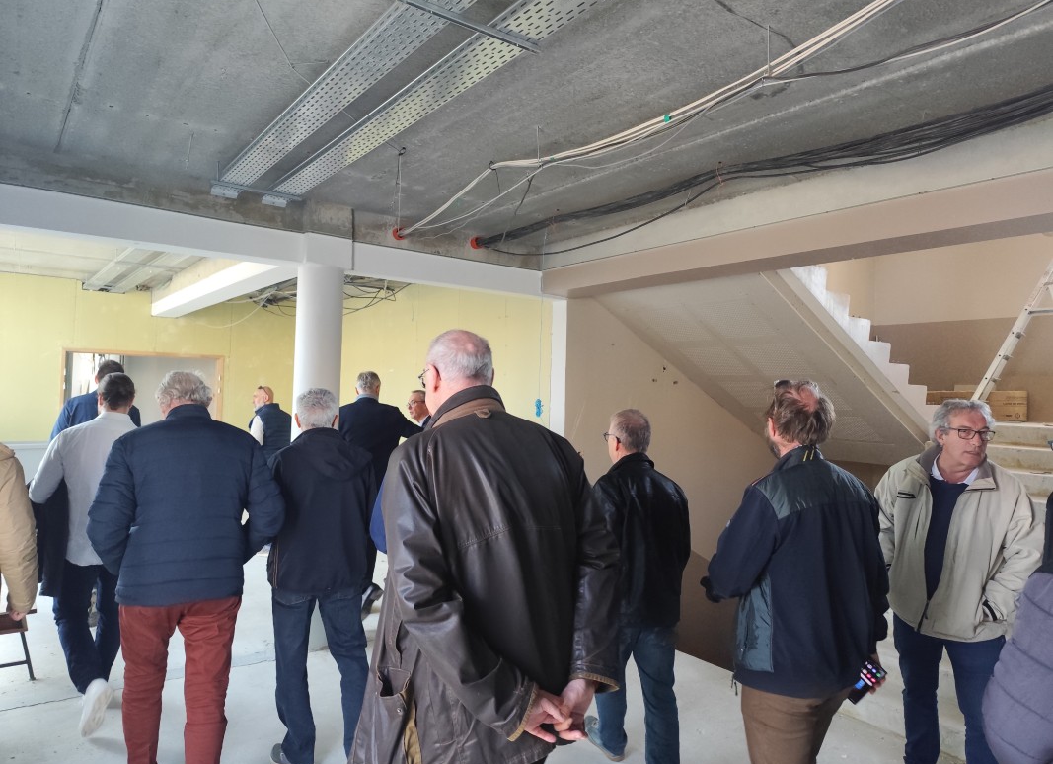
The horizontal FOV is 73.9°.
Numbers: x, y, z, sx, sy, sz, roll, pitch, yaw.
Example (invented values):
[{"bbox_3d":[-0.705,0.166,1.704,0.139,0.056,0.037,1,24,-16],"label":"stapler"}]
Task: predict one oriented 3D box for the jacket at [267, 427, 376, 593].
[{"bbox_3d":[-0.899,0.555,3.050,0.490,0.700,0.320,2,-1,-14],"label":"jacket"}]

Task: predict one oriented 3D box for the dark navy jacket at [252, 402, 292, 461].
[{"bbox_3d":[-2.365,0.526,6.600,0.320,0.680,0.480,1,-1,24],"label":"dark navy jacket"}]

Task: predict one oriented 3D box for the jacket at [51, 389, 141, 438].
[{"bbox_3d":[-2.983,0.421,4.850,0.580,0.780,0.340,2,-1,-33],"label":"jacket"}]

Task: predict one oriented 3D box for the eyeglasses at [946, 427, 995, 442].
[{"bbox_3d":[1.739,0.206,2.765,0.142,0.043,0.140,4,-1,0],"label":"eyeglasses"}]

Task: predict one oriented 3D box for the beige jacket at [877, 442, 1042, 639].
[{"bbox_3d":[1.755,0.639,2.840,0.390,0.740,0.610,2,-1,-35],"label":"beige jacket"}]

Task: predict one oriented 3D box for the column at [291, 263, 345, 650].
[{"bbox_3d":[-1.413,0.485,4.667,0.302,2.501,0.302,2,-1,-37],"label":"column"}]

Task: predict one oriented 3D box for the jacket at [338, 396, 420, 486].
[{"bbox_3d":[-1.119,0.483,5.150,0.660,0.780,0.360,2,-1,-10],"label":"jacket"}]

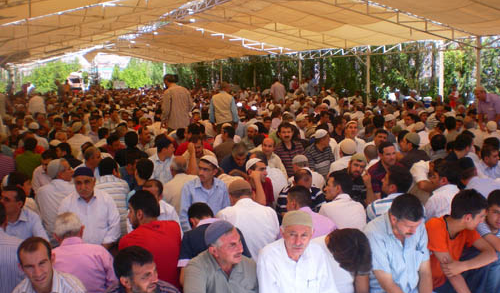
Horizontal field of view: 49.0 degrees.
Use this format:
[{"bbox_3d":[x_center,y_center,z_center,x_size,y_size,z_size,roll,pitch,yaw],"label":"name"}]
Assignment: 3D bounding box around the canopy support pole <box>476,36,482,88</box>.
[{"bbox_3d":[5.453,-1.414,13.155,0.100,2.450,0.100,2,8,24],"label":"canopy support pole"}]

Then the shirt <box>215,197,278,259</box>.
[{"bbox_3d":[-0.004,0.589,3.850,0.480,0.560,0.300,-1,7,-9],"label":"shirt"}]

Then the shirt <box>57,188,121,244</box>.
[{"bbox_3d":[-1.243,0.604,4.250,0.520,0.540,0.320,-1,7,-11],"label":"shirt"}]

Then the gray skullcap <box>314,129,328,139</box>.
[{"bbox_3d":[0.873,-0.146,6.700,0.180,0.100,0.170,-15,8,24],"label":"gray skullcap"}]

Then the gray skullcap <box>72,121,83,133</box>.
[{"bbox_3d":[-2.891,-0.318,9.200,0.190,0.120,0.170,-33,15,-32],"label":"gray skullcap"}]

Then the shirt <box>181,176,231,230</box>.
[{"bbox_3d":[-0.383,0.550,4.837,0.450,0.580,0.320,-1,7,3],"label":"shirt"}]

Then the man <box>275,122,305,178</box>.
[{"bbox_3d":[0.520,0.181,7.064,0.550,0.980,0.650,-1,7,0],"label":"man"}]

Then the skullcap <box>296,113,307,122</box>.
[{"bbox_3d":[0.938,-0.519,10.000,0.190,0.100,0.170,-10,2,21],"label":"skullcap"}]

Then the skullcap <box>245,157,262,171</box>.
[{"bbox_3d":[0.032,0.162,4.950,0.180,0.100,0.170,-24,7,15],"label":"skullcap"}]

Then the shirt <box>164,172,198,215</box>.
[{"bbox_3d":[-0.656,0.533,5.335,0.430,0.550,0.280,0,7,6],"label":"shirt"}]

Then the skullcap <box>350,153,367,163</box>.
[{"bbox_3d":[1.067,0.118,5.400,0.170,0.100,0.190,1,-1,5],"label":"skullcap"}]

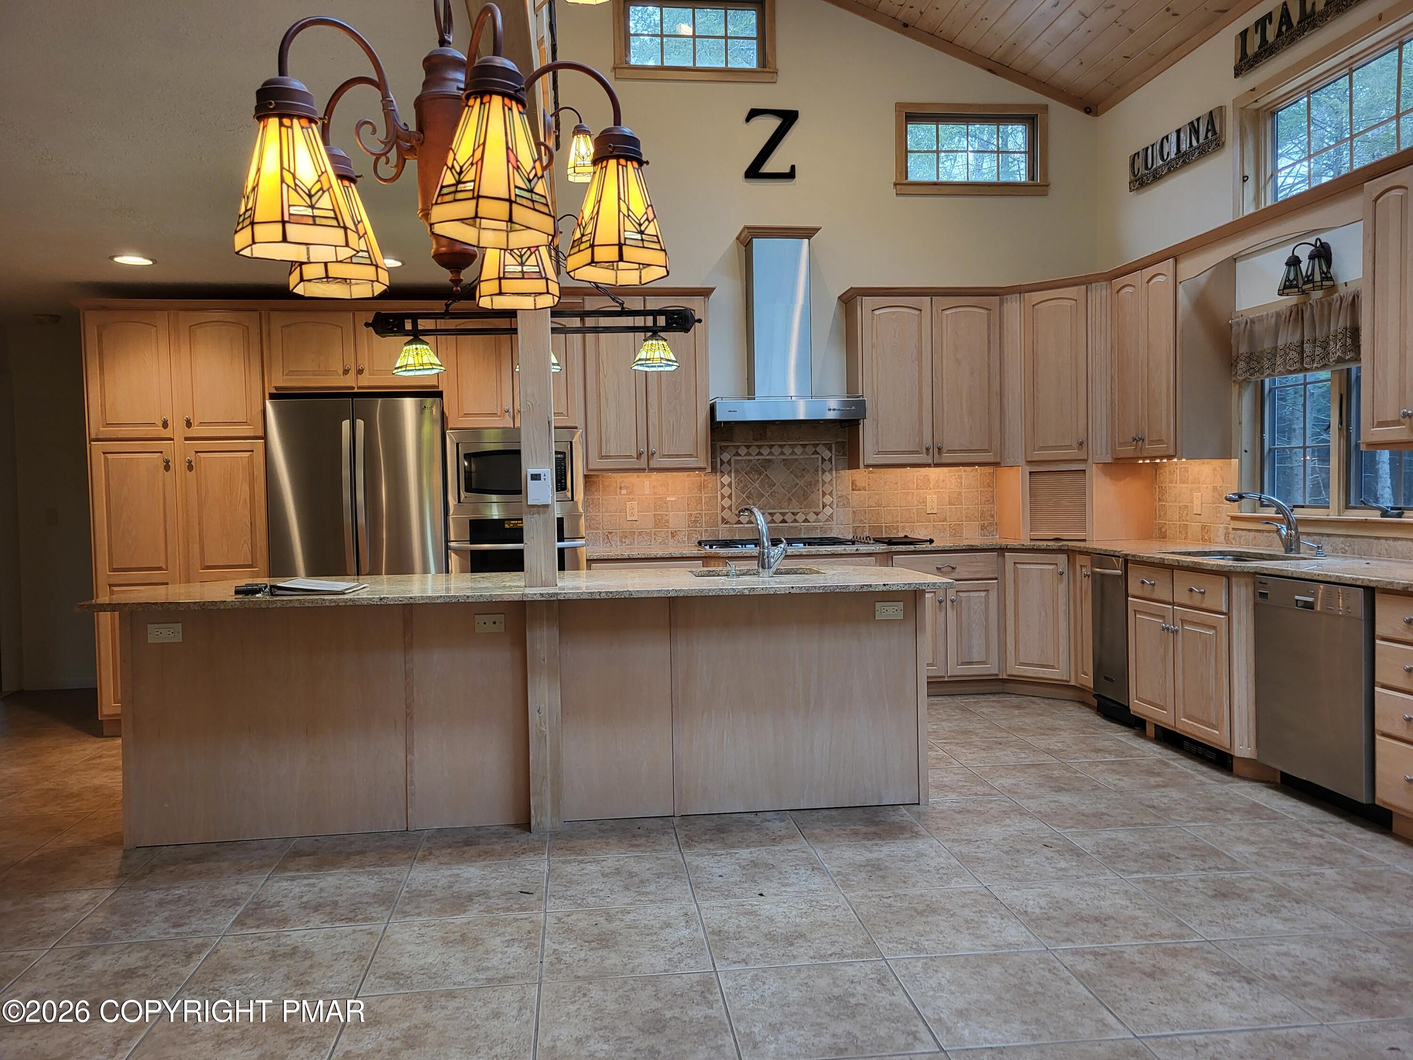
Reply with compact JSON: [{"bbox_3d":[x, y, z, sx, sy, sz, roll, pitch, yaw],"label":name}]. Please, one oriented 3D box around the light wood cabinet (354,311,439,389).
[{"bbox_3d":[-1.681,-0.968,5.897,0.439,0.407,0.460,-1,2,-7],"label":"light wood cabinet"}]

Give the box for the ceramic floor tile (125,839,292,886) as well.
[{"bbox_3d":[-1.710,1.152,3.739,0.457,0.010,0.457,-1,2,-7],"label":"ceramic floor tile"}]

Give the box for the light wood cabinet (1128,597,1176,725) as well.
[{"bbox_3d":[2.451,0.629,5.192,0.560,0.565,0.400,-1,2,-7],"label":"light wood cabinet"}]

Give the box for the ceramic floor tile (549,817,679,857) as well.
[{"bbox_3d":[-0.338,1.126,3.897,0.457,0.010,0.457,-1,2,-7],"label":"ceramic floor tile"}]

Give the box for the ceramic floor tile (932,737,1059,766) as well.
[{"bbox_3d":[1.389,1.074,5.110,0.457,0.010,0.457,-1,2,-7],"label":"ceramic floor tile"}]

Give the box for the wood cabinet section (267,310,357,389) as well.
[{"bbox_3d":[-2.132,-0.969,5.928,0.444,0.413,0.550,-1,2,-7],"label":"wood cabinet section"}]

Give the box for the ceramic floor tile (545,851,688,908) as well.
[{"bbox_3d":[-0.285,1.148,3.454,0.457,0.010,0.457,-1,2,-7],"label":"ceramic floor tile"}]

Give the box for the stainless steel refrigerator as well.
[{"bbox_3d":[-1.900,0.168,6.031,0.910,1.760,0.770,-1,2,-7],"label":"stainless steel refrigerator"}]

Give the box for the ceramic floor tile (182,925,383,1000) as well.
[{"bbox_3d":[-1.144,1.178,2.879,0.457,0.010,0.457,-1,2,-7],"label":"ceramic floor tile"}]

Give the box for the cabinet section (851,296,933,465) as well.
[{"bbox_3d":[1.138,-0.907,6.630,0.454,1.035,0.325,-1,2,-7],"label":"cabinet section"}]

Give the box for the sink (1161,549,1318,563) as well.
[{"bbox_3d":[2.371,0.215,4.763,0.430,0.190,0.700,-1,2,-7],"label":"sink"}]

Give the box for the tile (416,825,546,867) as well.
[{"bbox_3d":[-0.809,1.154,3.912,0.457,0.010,0.457,-1,2,-7],"label":"tile"}]

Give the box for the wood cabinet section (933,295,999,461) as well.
[{"bbox_3d":[1.579,-0.916,6.682,0.431,1.035,0.325,-1,2,-7],"label":"wood cabinet section"}]

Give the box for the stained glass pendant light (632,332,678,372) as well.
[{"bbox_3d":[-0.205,-0.712,4.268,0.190,0.151,0.190,-1,2,-7],"label":"stained glass pendant light"}]

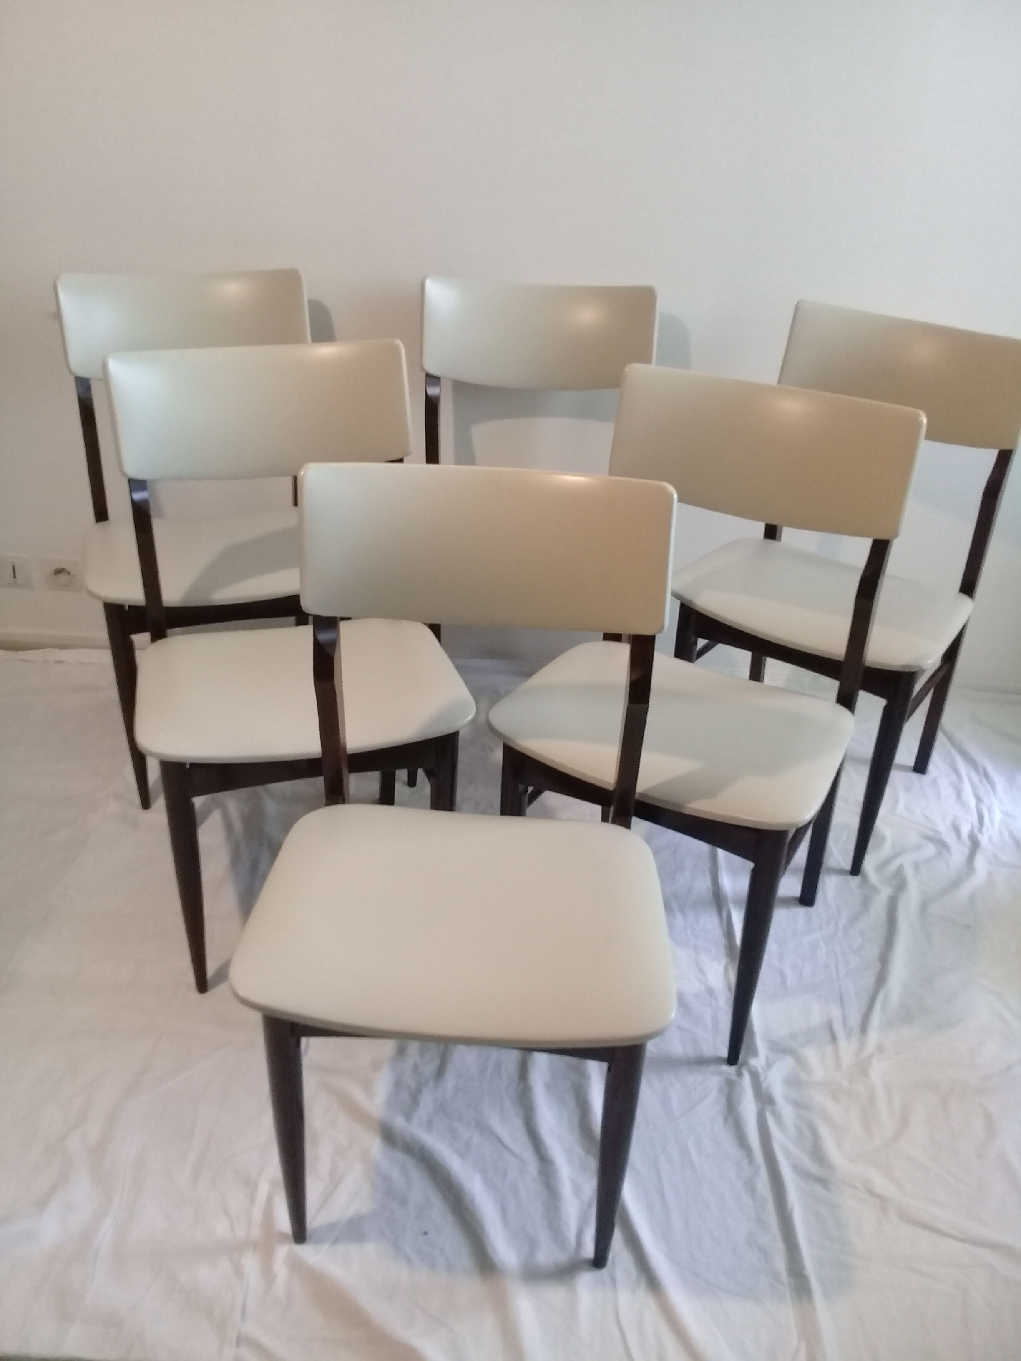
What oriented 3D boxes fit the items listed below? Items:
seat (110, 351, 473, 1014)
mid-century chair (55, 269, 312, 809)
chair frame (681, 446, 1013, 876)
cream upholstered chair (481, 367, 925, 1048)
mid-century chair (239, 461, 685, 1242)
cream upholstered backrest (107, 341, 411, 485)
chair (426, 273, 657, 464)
[{"bbox_3d":[-0.304,-0.011,1.714,0.423,0.823,0.487,-6,32,-15],"label":"seat"},{"bbox_3d":[-0.525,-0.255,2.163,0.440,0.853,0.472,-8,32,-16],"label":"mid-century chair"},{"bbox_3d":[0.529,-0.086,2.044,0.379,0.676,0.441,19,34,25],"label":"chair frame"},{"bbox_3d":[0.258,0.041,1.720,0.440,0.853,0.472,16,33,22],"label":"cream upholstered chair"},{"bbox_3d":[-0.046,0.225,1.335,0.423,0.823,0.487,3,31,1],"label":"mid-century chair"},{"bbox_3d":[-0.347,-0.386,1.715,0.405,0.170,0.087,-6,20,-15],"label":"cream upholstered backrest"},{"bbox_3d":[0.024,-0.233,2.111,0.423,0.823,0.487,4,31,2],"label":"chair"}]

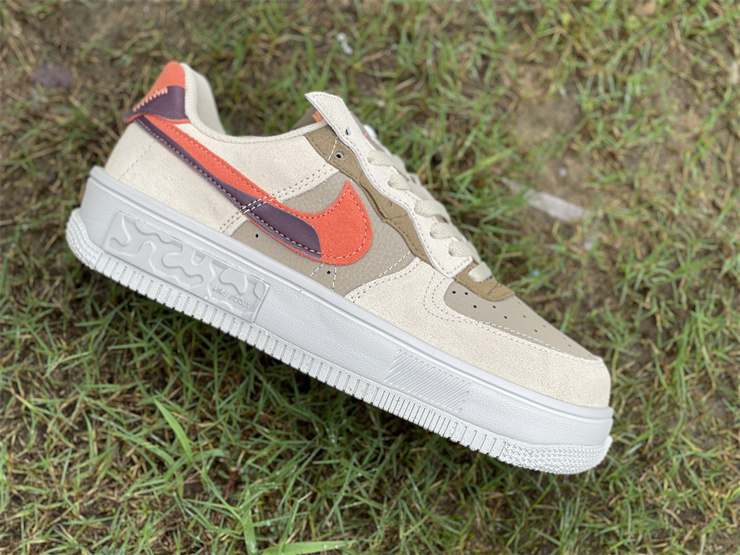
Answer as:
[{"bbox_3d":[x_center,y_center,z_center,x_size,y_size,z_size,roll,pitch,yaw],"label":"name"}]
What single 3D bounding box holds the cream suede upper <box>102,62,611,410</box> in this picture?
[{"bbox_3d":[0.008,-0.030,0.660,0.272,0.100,0.083,24,99,-4],"label":"cream suede upper"}]

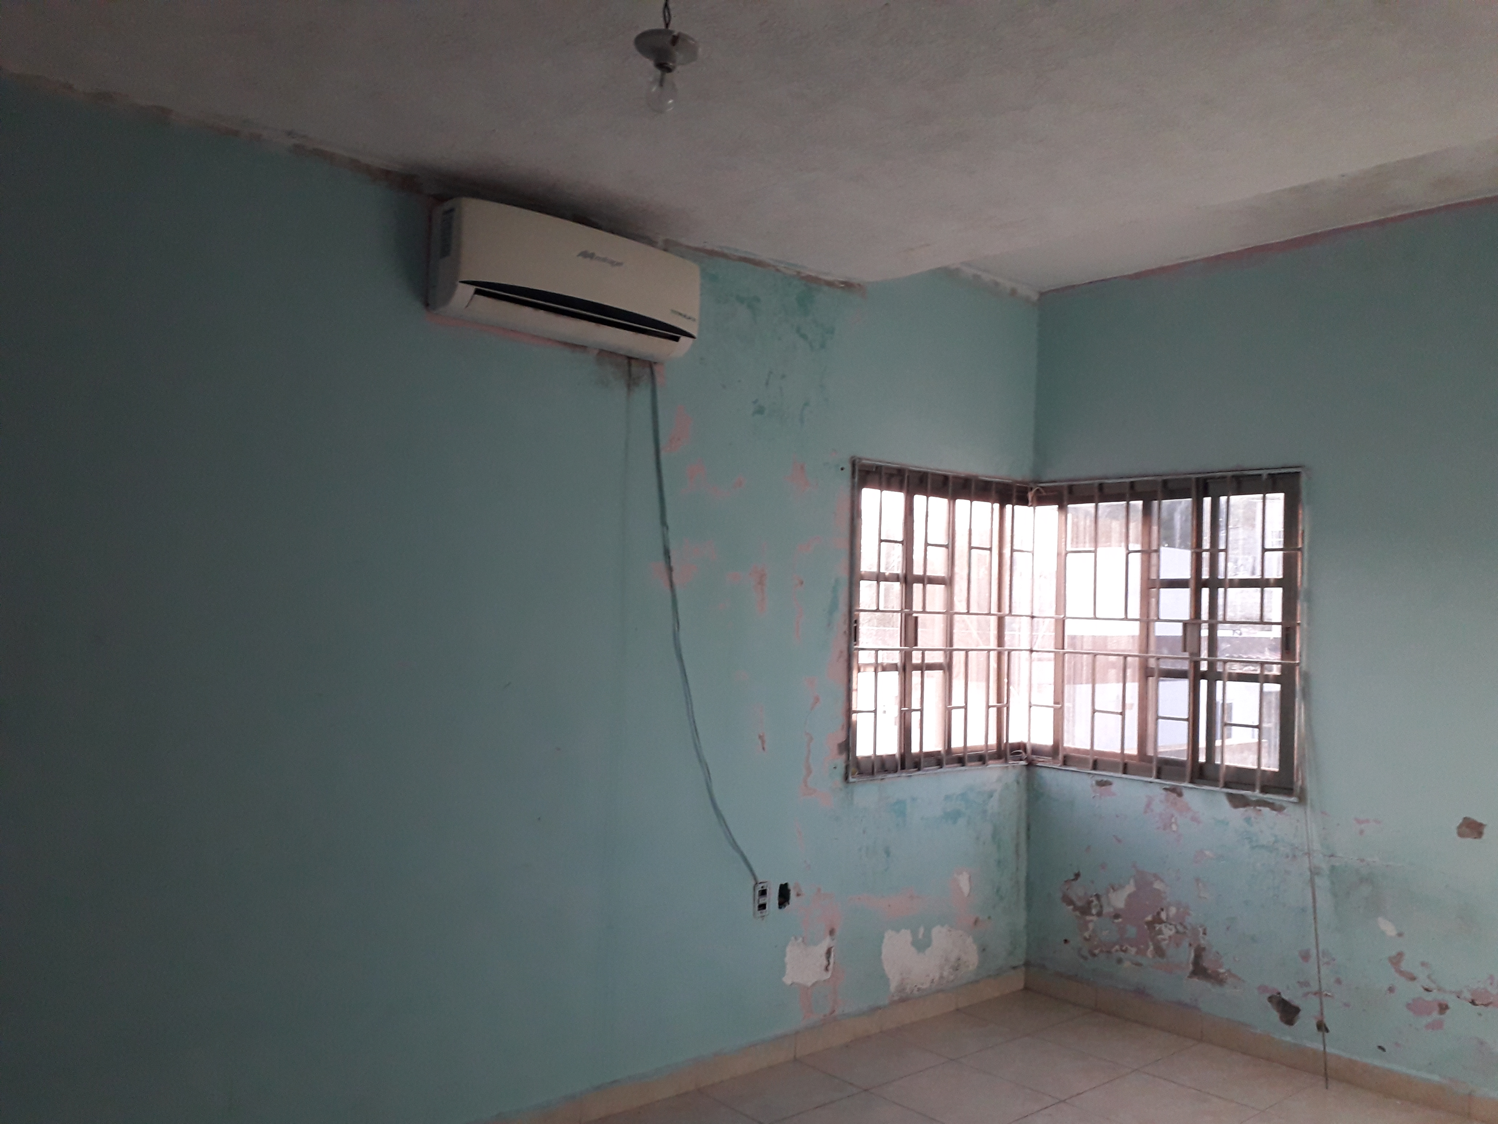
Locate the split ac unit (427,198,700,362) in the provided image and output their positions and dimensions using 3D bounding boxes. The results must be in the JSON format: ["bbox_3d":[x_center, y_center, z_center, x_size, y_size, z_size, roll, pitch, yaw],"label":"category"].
[{"bbox_3d":[-0.491,-0.771,3.269,0.767,0.290,0.200,4,-4,-41],"label":"split ac unit"}]

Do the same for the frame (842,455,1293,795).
[{"bbox_3d":[1.127,0.223,4.096,1.126,1.149,1.154,4,-4,-41],"label":"frame"}]

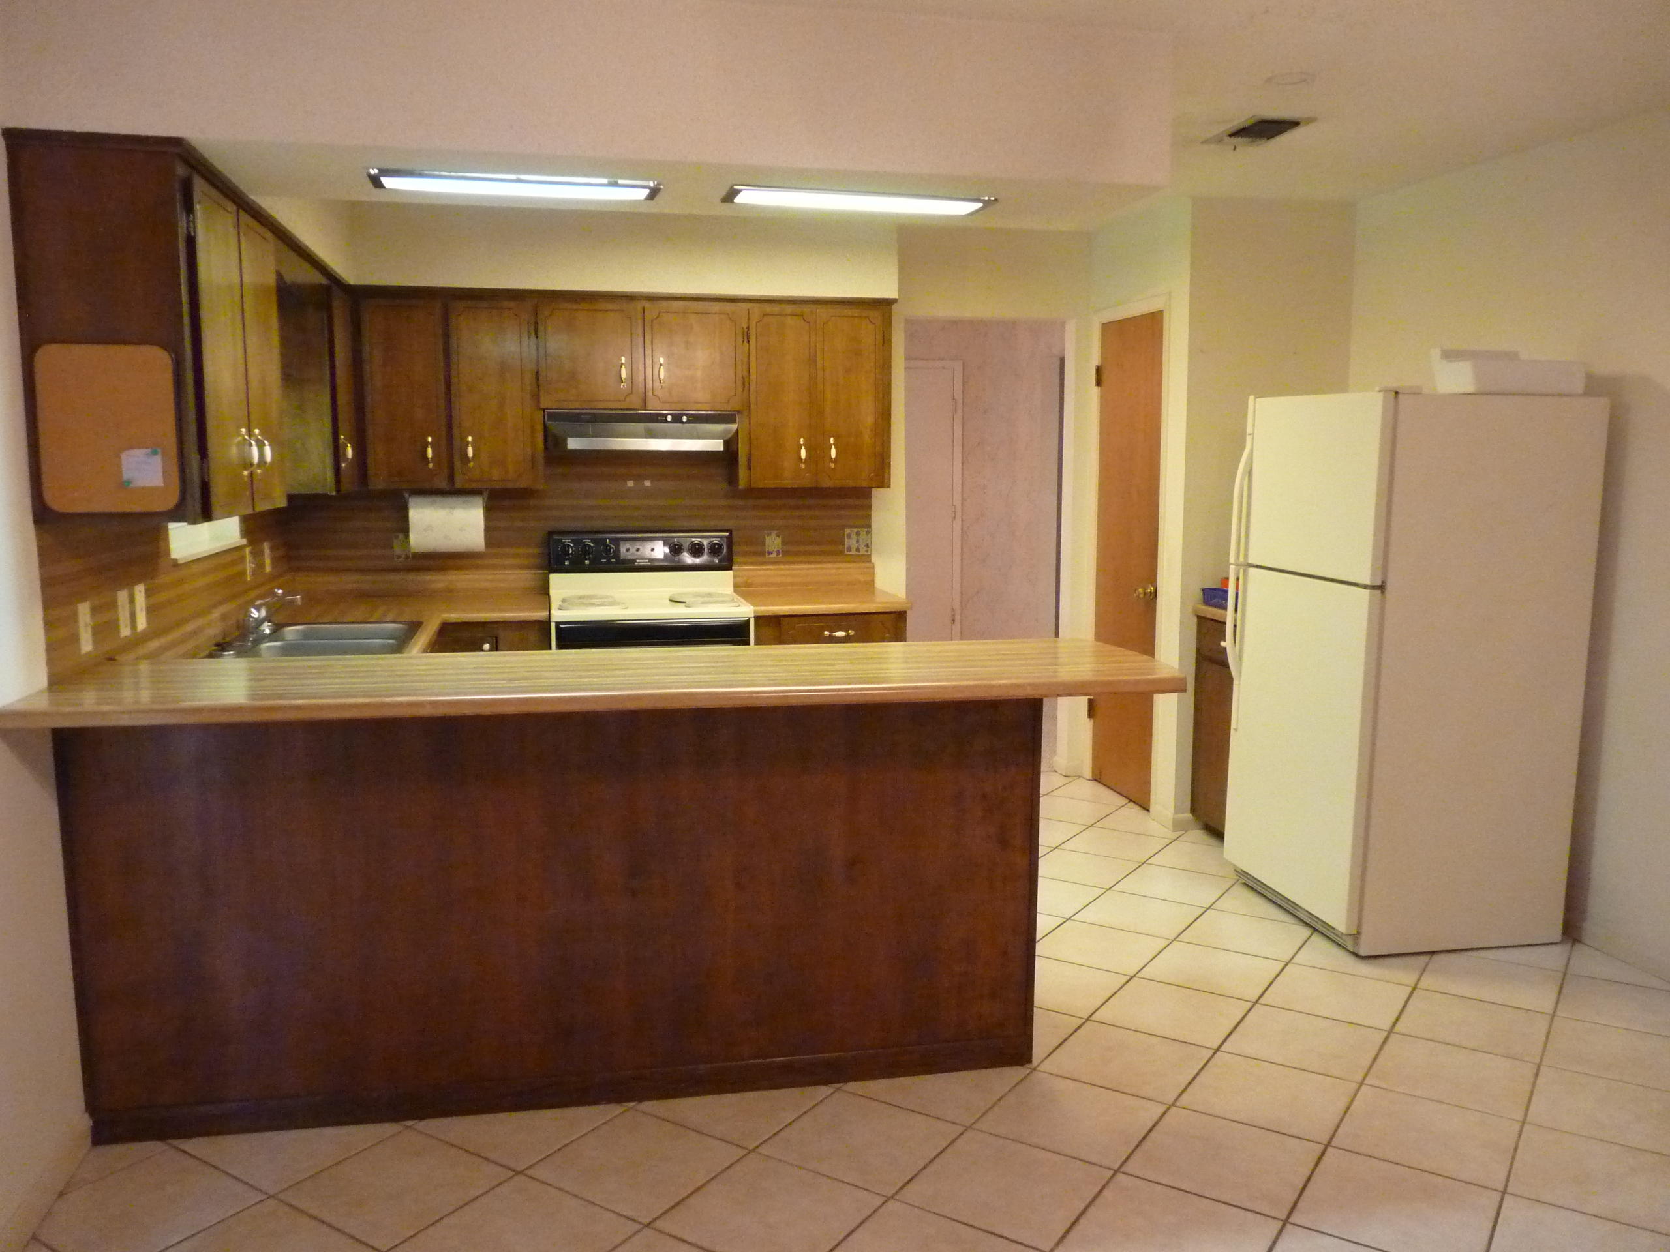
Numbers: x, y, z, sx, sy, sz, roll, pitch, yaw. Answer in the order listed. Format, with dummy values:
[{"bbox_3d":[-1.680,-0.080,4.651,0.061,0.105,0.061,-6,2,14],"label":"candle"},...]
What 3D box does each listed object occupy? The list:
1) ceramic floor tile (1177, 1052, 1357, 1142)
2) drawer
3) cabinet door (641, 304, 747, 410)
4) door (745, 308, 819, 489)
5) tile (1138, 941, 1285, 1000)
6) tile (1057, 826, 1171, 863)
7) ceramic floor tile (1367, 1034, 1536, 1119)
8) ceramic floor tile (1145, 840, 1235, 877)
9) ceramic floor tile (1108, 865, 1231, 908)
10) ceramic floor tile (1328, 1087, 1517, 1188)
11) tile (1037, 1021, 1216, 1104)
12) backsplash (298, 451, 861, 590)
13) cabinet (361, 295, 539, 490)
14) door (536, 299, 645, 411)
[{"bbox_3d":[0.997,1.080,2.992,0.331,0.010,0.331,4,8,33],"label":"ceramic floor tile"},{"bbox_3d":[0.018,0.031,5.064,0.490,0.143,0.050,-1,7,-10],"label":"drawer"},{"bbox_3d":[-0.552,-1.055,5.128,0.391,0.408,0.040,-1,7,-10],"label":"cabinet door"},{"bbox_3d":[-0.205,-0.901,5.182,0.267,0.700,0.020,-1,7,-10],"label":"door"},{"bbox_3d":[1.083,0.991,3.735,0.333,0.010,0.333,4,8,33],"label":"tile"},{"bbox_3d":[1.075,0.844,4.947,0.331,0.010,0.331,4,8,33],"label":"tile"},{"bbox_3d":[1.465,1.068,3.089,0.331,0.010,0.331,4,8,33],"label":"ceramic floor tile"},{"bbox_3d":[1.358,0.866,4.764,0.331,0.010,0.331,4,8,33],"label":"ceramic floor tile"},{"bbox_3d":[1.168,0.900,4.483,0.333,0.010,0.333,4,8,33],"label":"ceramic floor tile"},{"bbox_3d":[1.274,1.100,2.801,0.331,0.010,0.331,5,8,33],"label":"ceramic floor tile"},{"bbox_3d":[0.714,1.058,3.176,0.331,0.010,0.331,4,8,33],"label":"tile"},{"bbox_3d":[-1.020,-0.439,5.411,2.423,0.566,0.015,-1,7,-12],"label":"backsplash"},{"bbox_3d":[-1.481,-0.906,5.095,0.655,0.735,0.330,-1,7,-12],"label":"cabinet"},{"bbox_3d":[-0.939,-1.042,5.031,0.398,0.402,0.020,-1,7,-12],"label":"door"}]

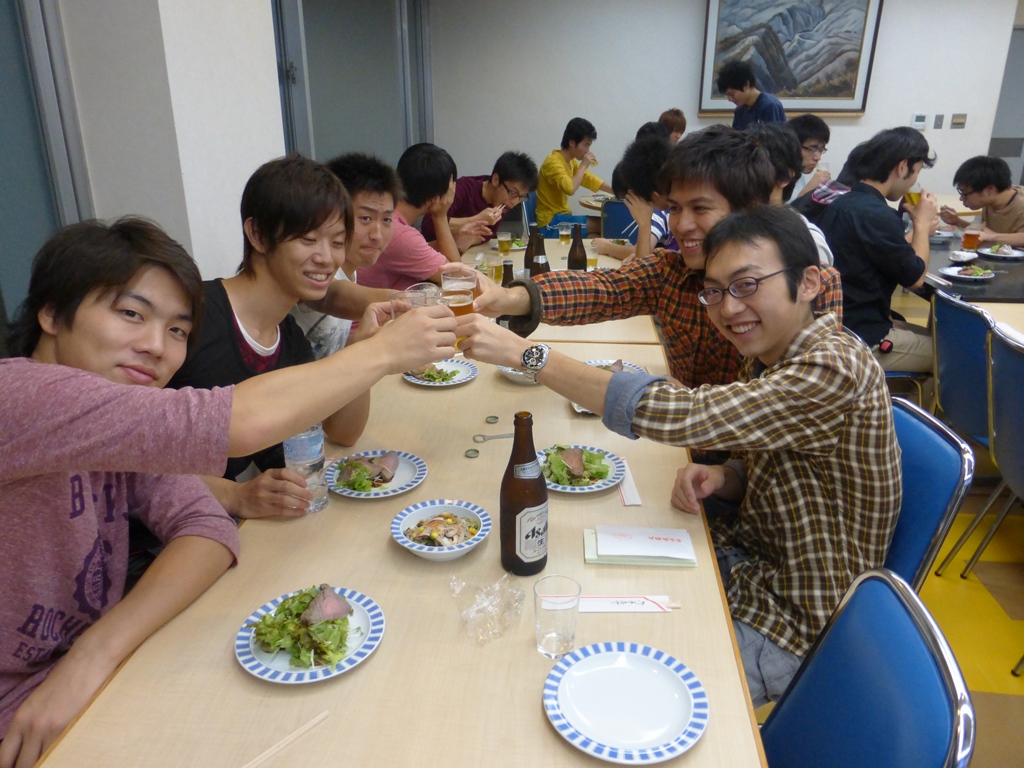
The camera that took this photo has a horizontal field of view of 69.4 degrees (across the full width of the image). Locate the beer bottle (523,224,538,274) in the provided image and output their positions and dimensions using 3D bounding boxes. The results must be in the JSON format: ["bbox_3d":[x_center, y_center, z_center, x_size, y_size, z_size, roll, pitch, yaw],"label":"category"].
[{"bbox_3d":[0.087,-0.512,2.981,0.076,0.277,0.076,0,21,0],"label":"beer bottle"}]

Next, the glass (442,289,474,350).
[{"bbox_3d":[-0.104,-0.120,1.410,0.066,0.103,0.066,0,21,0],"label":"glass"}]

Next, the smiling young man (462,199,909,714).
[{"bbox_3d":[0.267,0.310,1.429,0.760,1.280,0.520,2,22,6],"label":"smiling young man"}]

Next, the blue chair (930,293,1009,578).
[{"bbox_3d":[1.730,0.107,2.619,0.520,0.790,0.460,2,21,4],"label":"blue chair"}]

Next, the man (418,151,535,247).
[{"bbox_3d":[-0.200,-0.579,3.833,0.680,1.180,0.500,4,22,11],"label":"man"}]

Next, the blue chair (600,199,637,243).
[{"bbox_3d":[0.840,-0.915,5.226,0.450,0.790,0.520,2,21,4],"label":"blue chair"}]

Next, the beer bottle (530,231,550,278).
[{"bbox_3d":[0.110,-0.441,2.800,0.076,0.277,0.076,0,21,0],"label":"beer bottle"}]

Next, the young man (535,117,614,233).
[{"bbox_3d":[0.430,-1.134,5.087,0.620,1.290,0.500,1,21,3],"label":"young man"}]

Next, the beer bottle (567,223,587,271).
[{"bbox_3d":[0.257,-0.498,2.946,0.076,0.277,0.076,0,21,0],"label":"beer bottle"}]

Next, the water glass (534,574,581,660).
[{"bbox_3d":[0.065,0.337,1.056,0.066,0.103,0.066,0,21,0],"label":"water glass"}]

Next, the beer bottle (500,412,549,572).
[{"bbox_3d":[0.020,0.178,1.221,0.077,0.277,0.077,0,21,0],"label":"beer bottle"}]

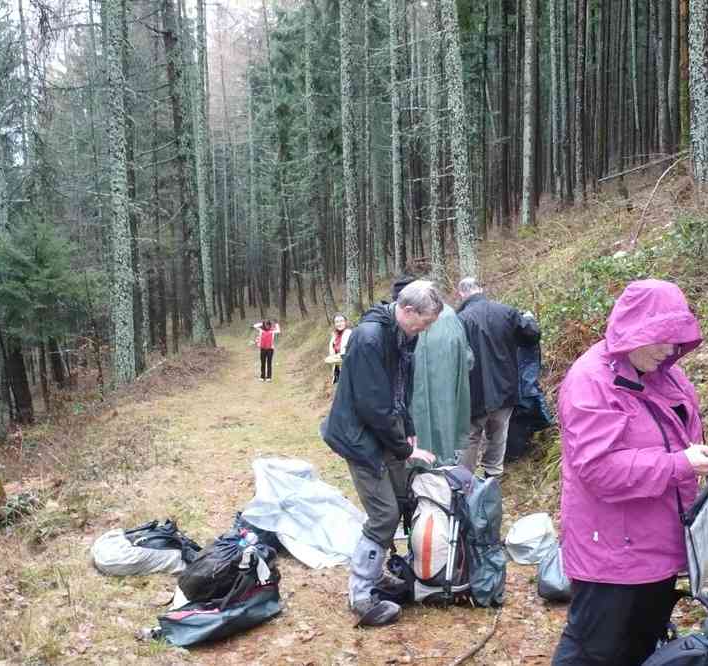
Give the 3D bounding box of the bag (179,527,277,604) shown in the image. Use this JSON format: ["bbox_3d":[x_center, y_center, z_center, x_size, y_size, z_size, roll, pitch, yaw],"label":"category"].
[{"bbox_3d":[-0.615,1.135,4.380,0.440,0.270,0.310,-28,18,-37],"label":"bag"}]

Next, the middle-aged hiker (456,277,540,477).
[{"bbox_3d":[1.180,0.380,7.450,0.700,1.690,0.480,-1,3,3],"label":"middle-aged hiker"}]

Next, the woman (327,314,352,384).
[{"bbox_3d":[-0.190,0.550,13.300,0.500,1.640,0.400,0,3,14],"label":"woman"}]

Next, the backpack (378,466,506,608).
[{"bbox_3d":[0.440,1.000,4.500,0.480,0.660,0.390,1,3,32],"label":"backpack"}]

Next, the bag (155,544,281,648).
[{"bbox_3d":[-0.640,1.220,4.220,0.330,0.270,0.580,2,4,45],"label":"bag"}]

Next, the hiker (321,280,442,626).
[{"bbox_3d":[0.133,0.560,4.330,0.570,1.620,0.530,0,3,18],"label":"hiker"}]

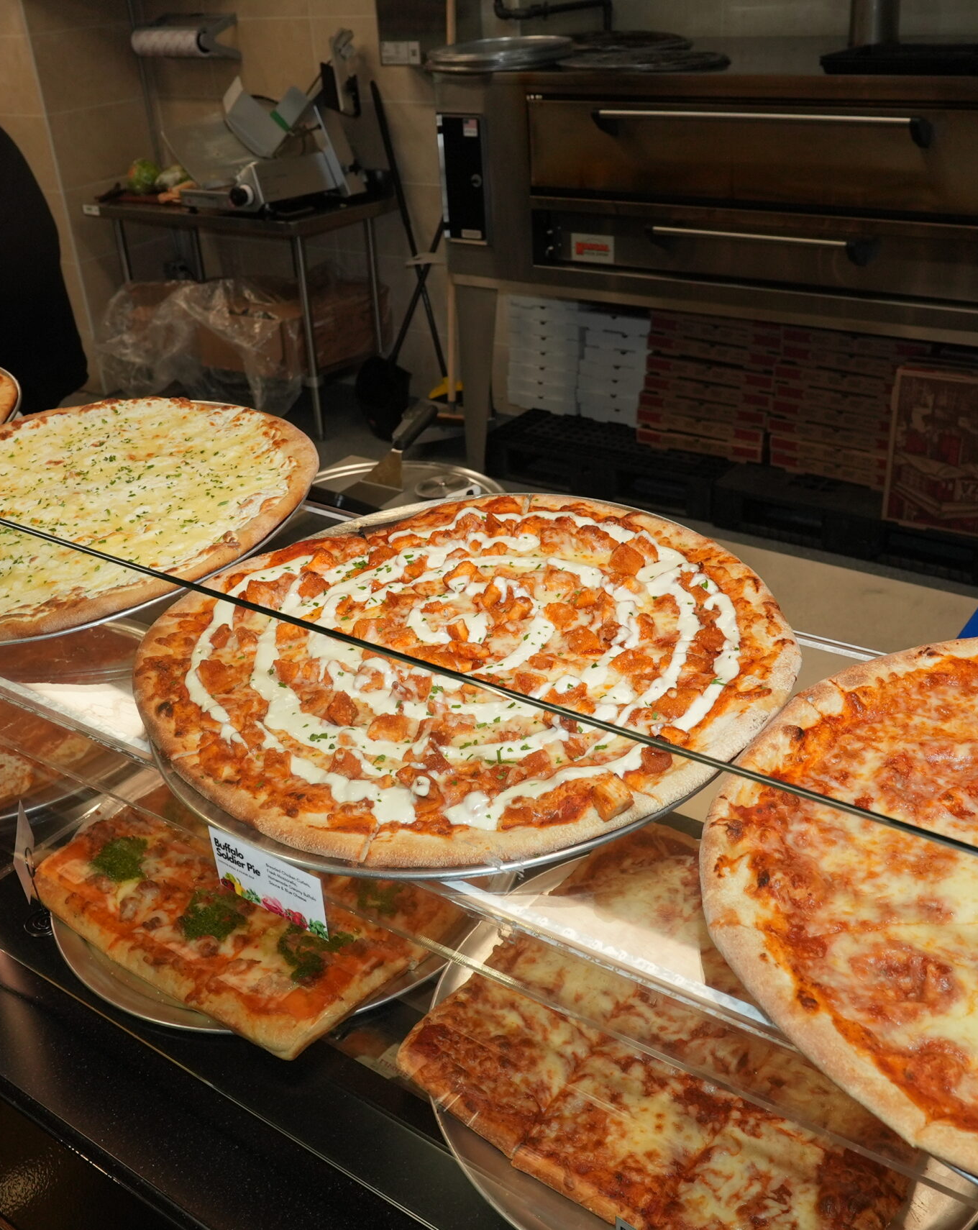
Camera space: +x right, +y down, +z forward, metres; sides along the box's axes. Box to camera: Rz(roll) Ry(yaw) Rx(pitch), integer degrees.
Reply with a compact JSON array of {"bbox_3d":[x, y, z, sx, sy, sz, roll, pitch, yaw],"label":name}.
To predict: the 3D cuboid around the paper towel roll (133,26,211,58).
[{"bbox_3d":[-1.338,-2.401,5.152,0.460,0.106,0.106,16,34,32],"label":"paper towel roll"}]

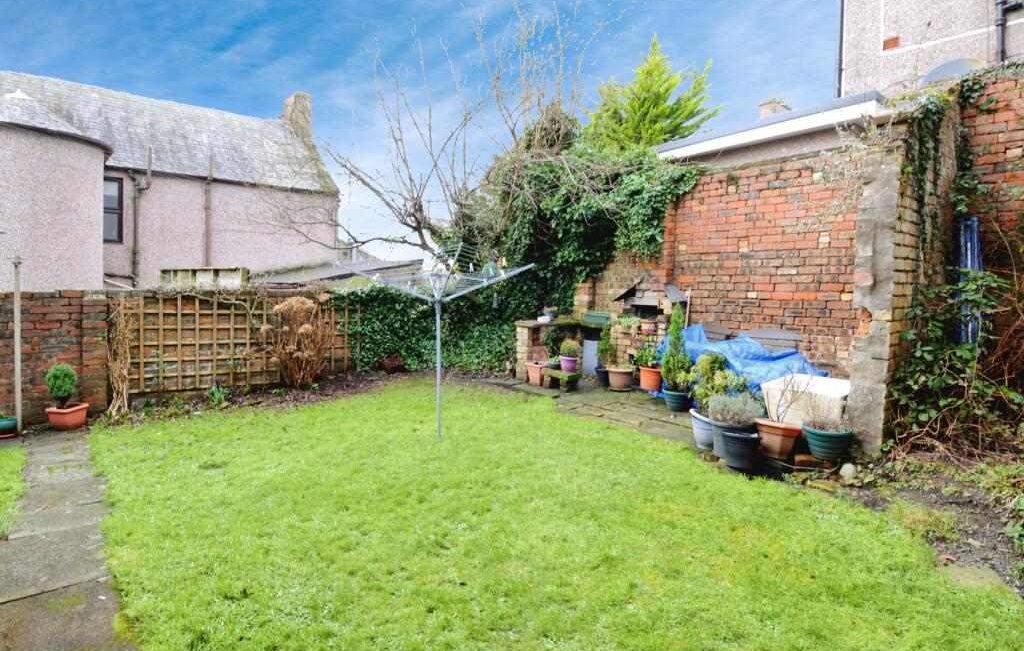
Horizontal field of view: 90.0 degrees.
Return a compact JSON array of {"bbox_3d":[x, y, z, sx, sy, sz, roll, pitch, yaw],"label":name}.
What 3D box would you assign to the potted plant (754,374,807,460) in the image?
[{"bbox_3d":[2.744,0.913,5.222,0.440,0.840,0.440,3,3,27],"label":"potted plant"}]

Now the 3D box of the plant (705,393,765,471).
[{"bbox_3d":[2.203,1.017,5.046,0.500,0.690,0.480,3,3,24],"label":"plant"}]

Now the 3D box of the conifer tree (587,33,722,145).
[{"bbox_3d":[3.221,-2.703,11.455,3.600,7.600,3.600,2,3,0],"label":"conifer tree"}]

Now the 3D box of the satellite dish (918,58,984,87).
[{"bbox_3d":[5.868,-3.217,6.800,0.720,0.700,0.220,5,4,44],"label":"satellite dish"}]

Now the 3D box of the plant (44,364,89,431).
[{"bbox_3d":[-5.050,0.787,5.793,0.320,0.700,0.310,1,3,-14],"label":"plant"}]

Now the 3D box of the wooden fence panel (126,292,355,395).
[{"bbox_3d":[-3.657,0.198,7.269,2.950,1.300,0.050,0,4,-35],"label":"wooden fence panel"}]

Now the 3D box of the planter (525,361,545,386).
[{"bbox_3d":[0.430,0.769,8.501,0.310,0.360,0.310,4,4,33],"label":"planter"}]

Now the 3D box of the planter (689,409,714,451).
[{"bbox_3d":[2.208,1.145,5.640,0.450,0.370,0.450,3,3,24],"label":"planter"}]

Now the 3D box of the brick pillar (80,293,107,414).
[{"bbox_3d":[-5.105,0.356,6.255,0.250,1.480,0.270,0,4,-35],"label":"brick pillar"}]

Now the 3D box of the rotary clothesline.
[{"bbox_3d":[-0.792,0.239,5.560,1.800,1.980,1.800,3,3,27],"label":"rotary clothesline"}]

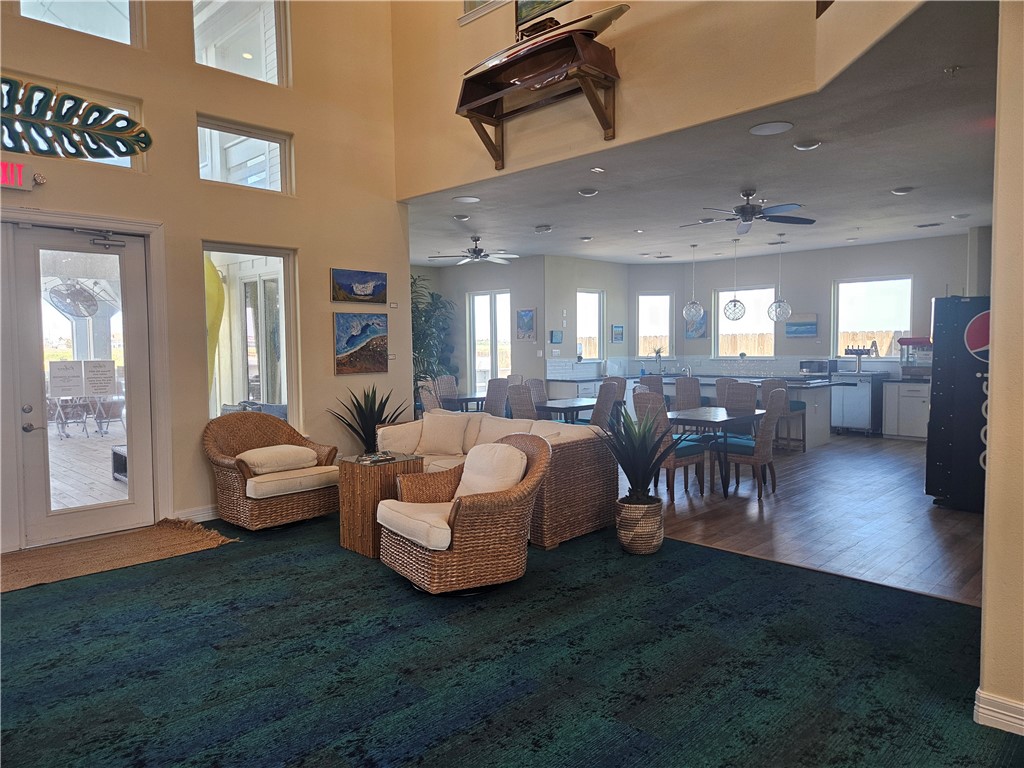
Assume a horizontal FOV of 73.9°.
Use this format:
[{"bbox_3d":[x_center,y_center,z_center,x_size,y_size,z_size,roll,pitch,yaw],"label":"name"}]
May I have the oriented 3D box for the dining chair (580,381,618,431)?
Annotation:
[{"bbox_3d":[0.949,0.491,8.092,0.470,1.030,0.610,-4,5,-45],"label":"dining chair"}]

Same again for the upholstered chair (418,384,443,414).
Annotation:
[{"bbox_3d":[-0.929,0.451,9.257,0.610,1.030,0.470,-4,5,-45],"label":"upholstered chair"}]

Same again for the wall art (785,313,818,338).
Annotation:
[{"bbox_3d":[5.128,-1.031,12.055,0.040,0.425,0.540,-4,4,-44],"label":"wall art"}]

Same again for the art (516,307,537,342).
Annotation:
[{"bbox_3d":[0.273,-1.046,12.121,0.460,0.580,0.040,3,5,44],"label":"art"}]

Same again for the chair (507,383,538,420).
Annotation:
[{"bbox_3d":[0.269,0.514,7.854,0.610,1.030,0.470,-4,5,-45],"label":"chair"}]

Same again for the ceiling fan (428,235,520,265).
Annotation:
[{"bbox_3d":[-0.517,-2.000,10.094,1.340,0.363,1.340,3,5,45],"label":"ceiling fan"}]

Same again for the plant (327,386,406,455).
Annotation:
[{"bbox_3d":[-1.431,0.566,6.715,0.800,1.100,0.800,-4,5,-45],"label":"plant"}]

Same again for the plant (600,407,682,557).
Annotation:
[{"bbox_3d":[0.947,0.689,4.982,0.640,1.050,0.640,0,3,11],"label":"plant"}]

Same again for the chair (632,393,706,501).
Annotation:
[{"bbox_3d":[1.543,0.596,6.728,0.610,1.050,0.470,-4,4,-42],"label":"chair"}]

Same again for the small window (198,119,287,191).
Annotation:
[{"bbox_3d":[-2.386,-2.029,6.111,0.100,0.570,0.870,3,5,44],"label":"small window"}]

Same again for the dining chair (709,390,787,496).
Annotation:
[{"bbox_3d":[2.320,0.555,6.629,0.470,1.030,0.620,-4,5,-45],"label":"dining chair"}]

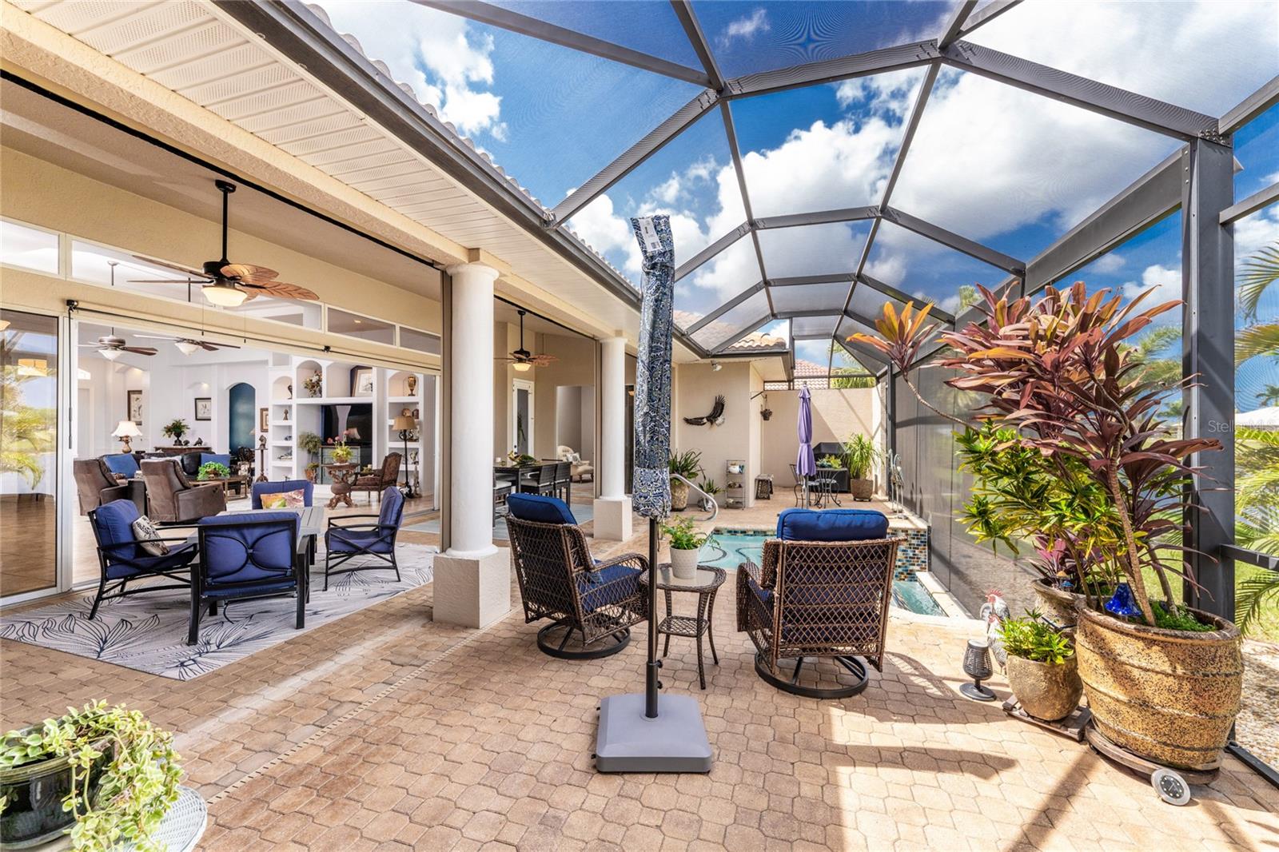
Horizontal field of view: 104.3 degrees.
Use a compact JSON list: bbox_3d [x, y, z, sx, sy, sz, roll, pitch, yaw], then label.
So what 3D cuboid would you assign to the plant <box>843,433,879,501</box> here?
[{"bbox_3d":[4.633,0.826,10.404,0.750,1.420,0.750,0,0,18],"label":"plant"}]

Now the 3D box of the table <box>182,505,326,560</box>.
[{"bbox_3d":[-3.387,1.161,4.526,0.850,0.620,1.280,0,-1,-31],"label":"table"}]

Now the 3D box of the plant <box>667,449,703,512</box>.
[{"bbox_3d":[0.735,0.948,9.003,0.750,1.130,0.720,0,0,18],"label":"plant"}]

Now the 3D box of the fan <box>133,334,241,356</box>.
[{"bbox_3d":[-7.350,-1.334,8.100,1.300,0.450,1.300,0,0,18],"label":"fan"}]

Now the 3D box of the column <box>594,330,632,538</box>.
[{"bbox_3d":[-0.345,0.150,6.684,0.405,2.680,0.405,0,-1,18],"label":"column"}]

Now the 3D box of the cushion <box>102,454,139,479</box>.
[{"bbox_3d":[-9.691,0.766,9.300,0.170,0.460,0.480,-22,-5,11],"label":"cushion"}]

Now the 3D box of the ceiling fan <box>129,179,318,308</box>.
[{"bbox_3d":[-3.198,-1.416,3.861,1.307,0.990,1.287,0,0,18],"label":"ceiling fan"}]

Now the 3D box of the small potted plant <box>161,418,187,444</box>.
[{"bbox_3d":[-12.348,0.146,13.200,0.540,0.720,0.540,0,-1,18],"label":"small potted plant"}]

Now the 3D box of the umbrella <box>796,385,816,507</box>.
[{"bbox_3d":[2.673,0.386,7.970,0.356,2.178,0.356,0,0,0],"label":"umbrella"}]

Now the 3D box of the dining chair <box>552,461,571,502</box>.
[{"bbox_3d":[-1.528,1.043,8.503,0.530,0.900,0.500,0,0,18],"label":"dining chair"}]

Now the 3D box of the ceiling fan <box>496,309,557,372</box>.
[{"bbox_3d":[-1.962,-1.420,8.329,1.300,1.000,1.300,0,-1,18],"label":"ceiling fan"}]

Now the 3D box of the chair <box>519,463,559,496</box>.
[{"bbox_3d":[-1.688,1.052,7.986,0.550,0.900,0.500,0,-1,18],"label":"chair"}]

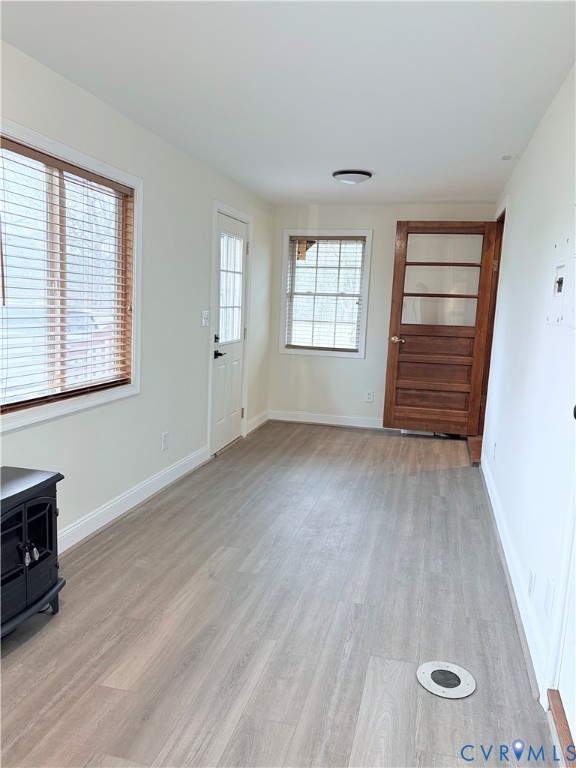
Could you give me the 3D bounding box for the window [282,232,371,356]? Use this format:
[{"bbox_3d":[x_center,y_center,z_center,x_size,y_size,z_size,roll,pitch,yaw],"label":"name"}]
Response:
[{"bbox_3d":[0.401,-0.977,6.268,0.960,1.340,0.100,4,9,14],"label":"window"}]

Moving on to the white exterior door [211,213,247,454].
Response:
[{"bbox_3d":[-0.530,-0.438,5.169,0.047,2.030,0.766,4,9,14],"label":"white exterior door"}]

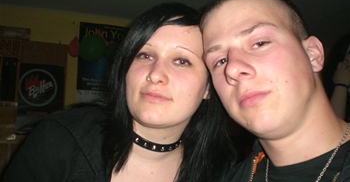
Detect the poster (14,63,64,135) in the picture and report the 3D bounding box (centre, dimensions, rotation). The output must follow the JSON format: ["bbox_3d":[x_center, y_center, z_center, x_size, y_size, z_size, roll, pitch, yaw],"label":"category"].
[{"bbox_3d":[-0.935,0.060,2.700,0.300,0.480,0.012,3,-8,-17],"label":"poster"}]

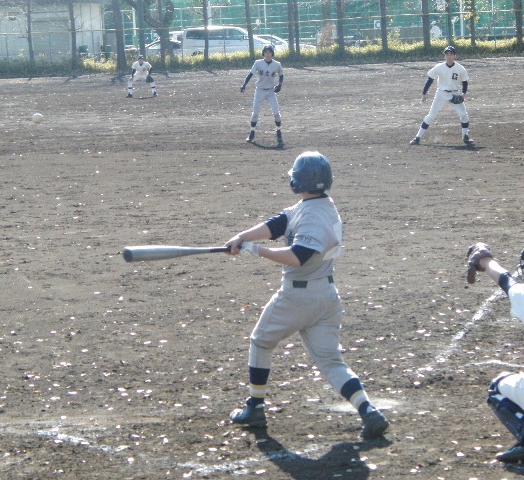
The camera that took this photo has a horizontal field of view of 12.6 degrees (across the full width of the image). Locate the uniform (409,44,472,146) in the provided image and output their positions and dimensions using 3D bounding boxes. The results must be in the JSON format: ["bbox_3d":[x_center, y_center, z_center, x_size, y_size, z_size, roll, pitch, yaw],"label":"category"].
[{"bbox_3d":[3.058,-2.445,40.100,1.050,1.680,0.600,0,6,5],"label":"uniform"}]

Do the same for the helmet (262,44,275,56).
[{"bbox_3d":[0.110,-3.206,40.100,0.210,0.210,0.260,0,6,3],"label":"helmet"}]

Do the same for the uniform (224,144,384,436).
[{"bbox_3d":[0.255,0.313,13.850,0.920,1.660,0.620,2,6,17],"label":"uniform"}]

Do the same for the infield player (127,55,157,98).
[{"bbox_3d":[-3.126,-4.234,61.400,0.800,1.080,0.700,0,6,-2],"label":"infield player"}]

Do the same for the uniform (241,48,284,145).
[{"bbox_3d":[0.009,-2.441,40.200,0.740,1.680,0.550,0,6,4],"label":"uniform"}]

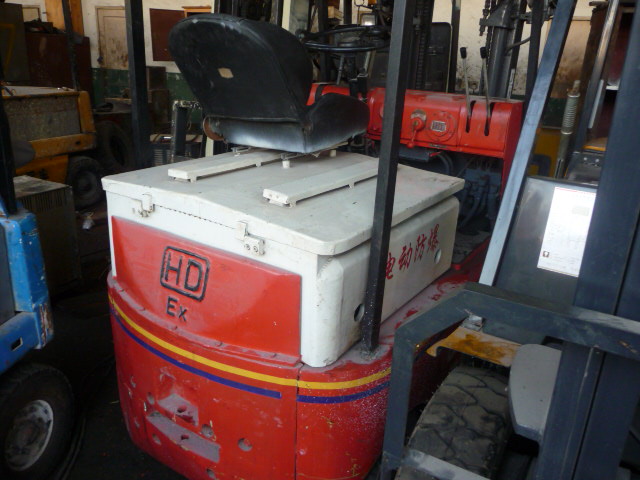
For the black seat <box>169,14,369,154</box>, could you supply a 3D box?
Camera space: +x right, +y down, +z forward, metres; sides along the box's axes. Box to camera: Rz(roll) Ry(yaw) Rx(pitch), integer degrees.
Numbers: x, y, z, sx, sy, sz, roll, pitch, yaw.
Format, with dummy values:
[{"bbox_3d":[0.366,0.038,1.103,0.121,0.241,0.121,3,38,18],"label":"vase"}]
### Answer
[{"bbox_3d":[-0.161,-0.558,1.880,0.461,0.421,0.711,13,22,26],"label":"black seat"}]

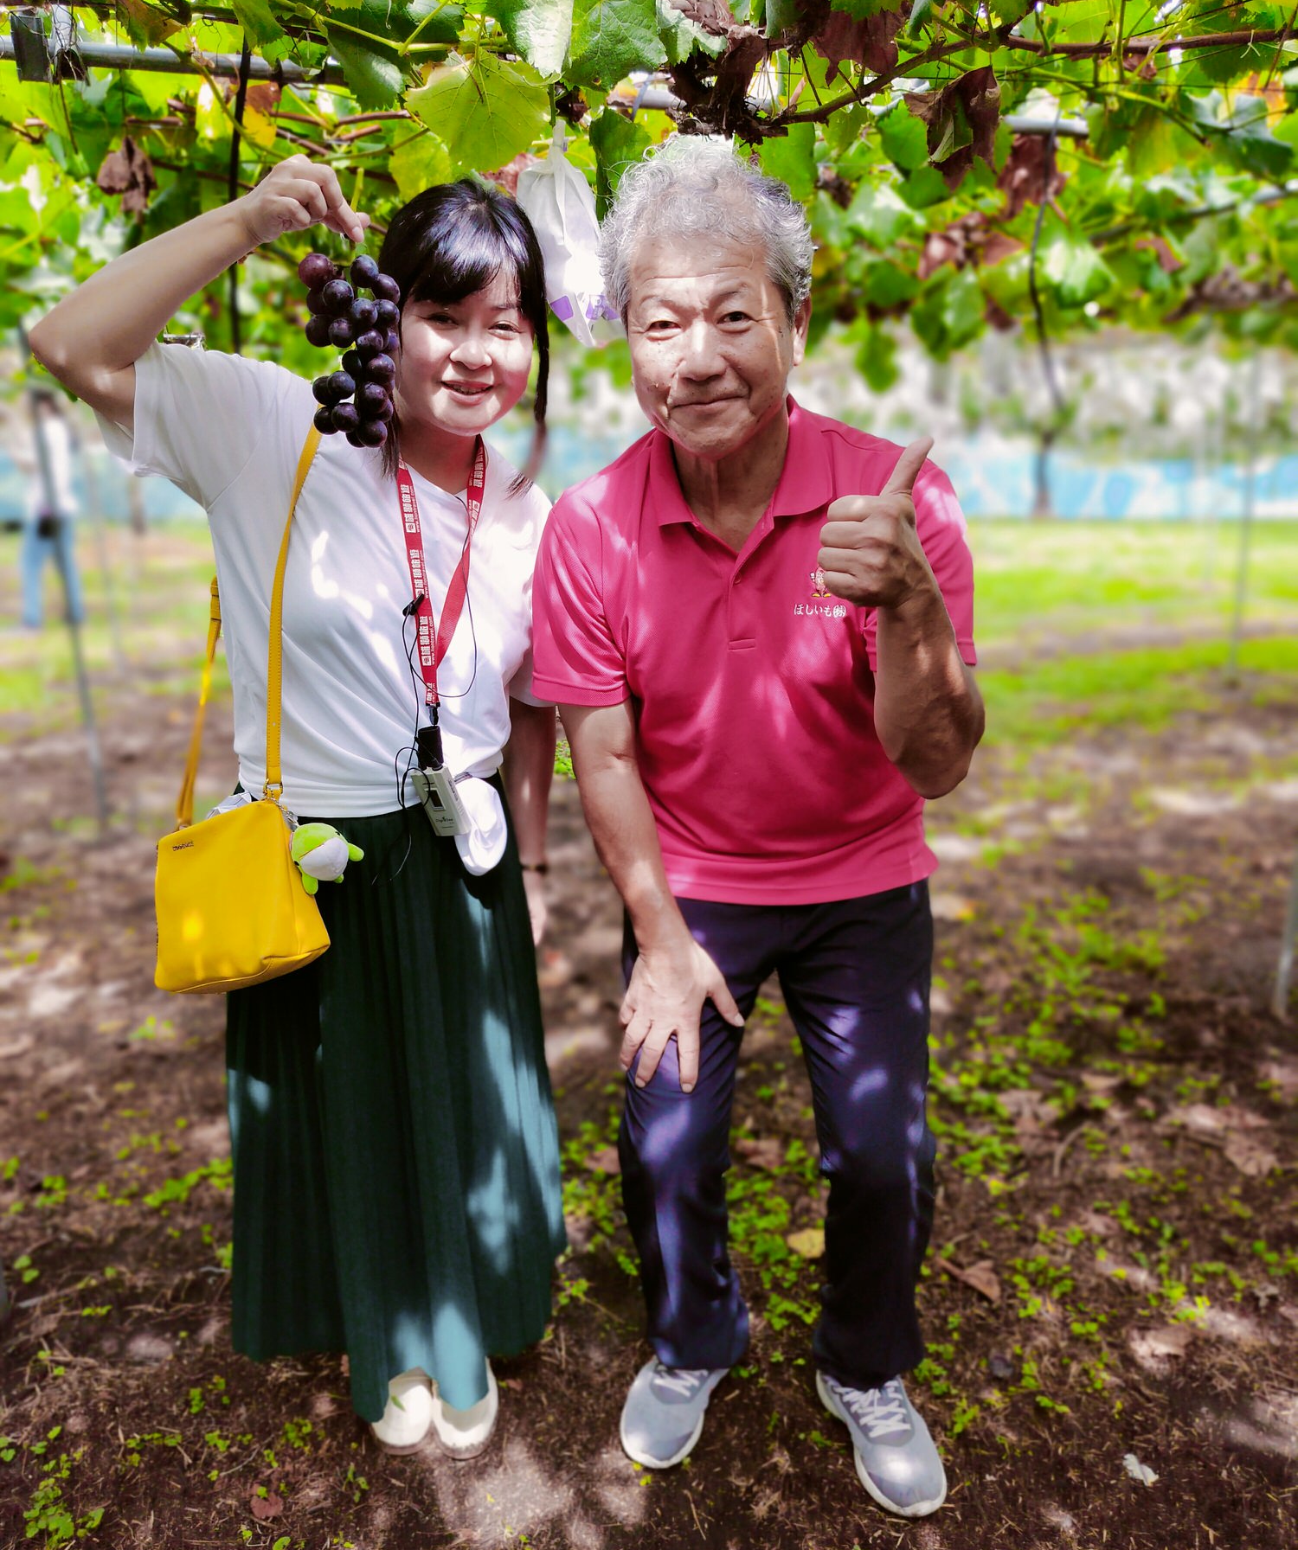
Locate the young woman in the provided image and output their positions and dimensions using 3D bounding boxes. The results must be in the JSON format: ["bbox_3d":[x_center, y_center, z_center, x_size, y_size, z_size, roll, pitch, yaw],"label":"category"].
[{"bbox_3d":[-0.362,0.127,1.481,0.540,1.580,0.450,-5,16,-13],"label":"young woman"}]

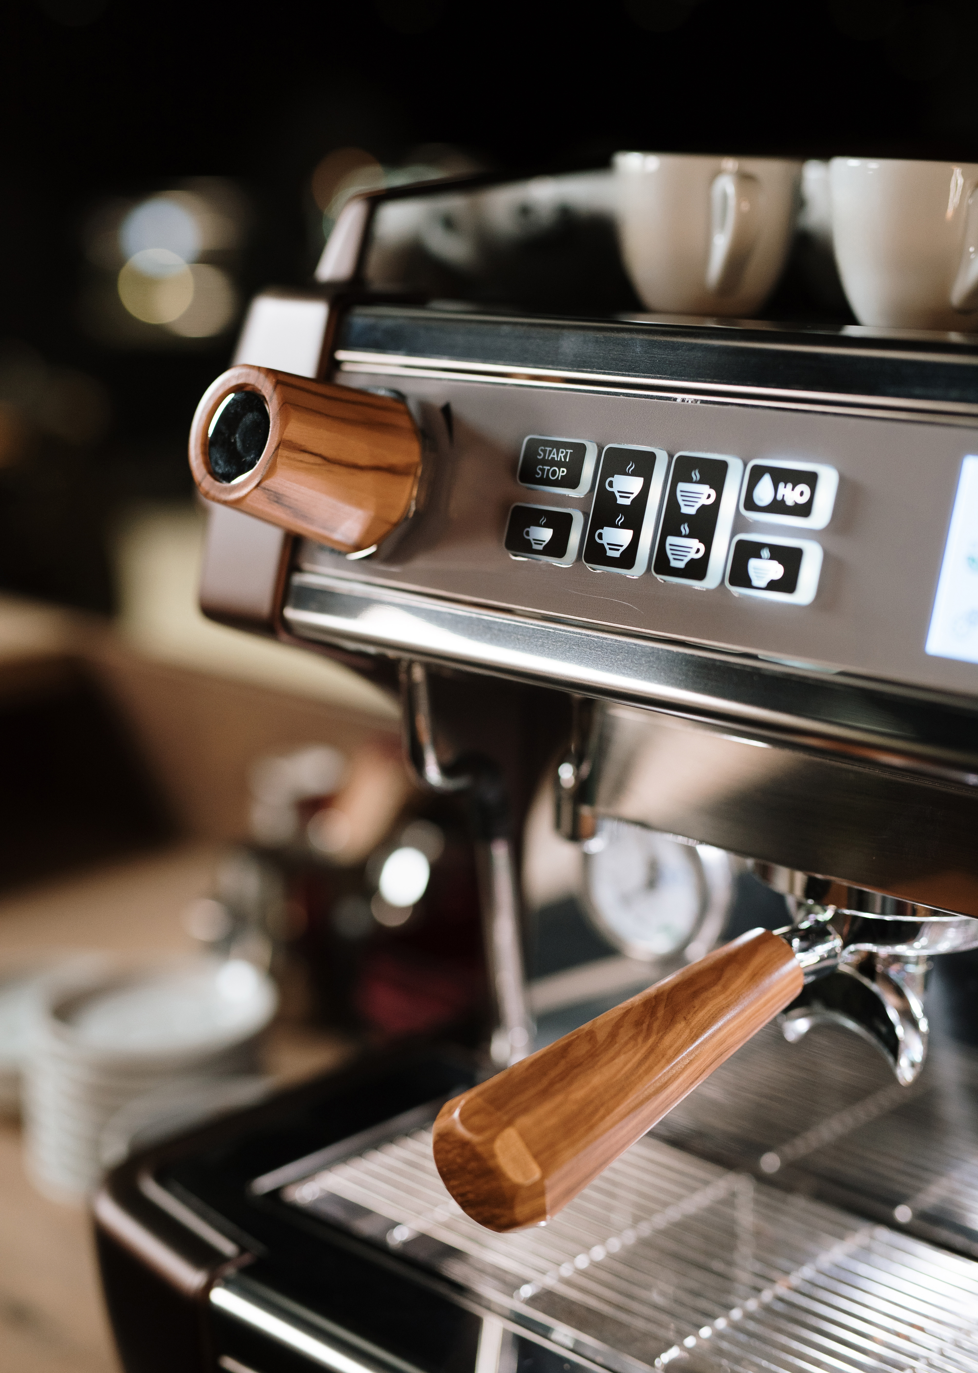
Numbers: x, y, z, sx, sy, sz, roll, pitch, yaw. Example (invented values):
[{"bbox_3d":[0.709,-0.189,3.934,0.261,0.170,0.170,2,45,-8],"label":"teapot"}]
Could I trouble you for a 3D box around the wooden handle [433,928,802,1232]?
[{"bbox_3d":[0.042,0.107,0.578,0.041,0.041,0.128,14,30,43],"label":"wooden handle"}]

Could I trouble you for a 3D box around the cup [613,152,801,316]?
[{"bbox_3d":[0.073,-0.151,0.683,0.063,0.053,0.085,1,14,-1],"label":"cup"}]

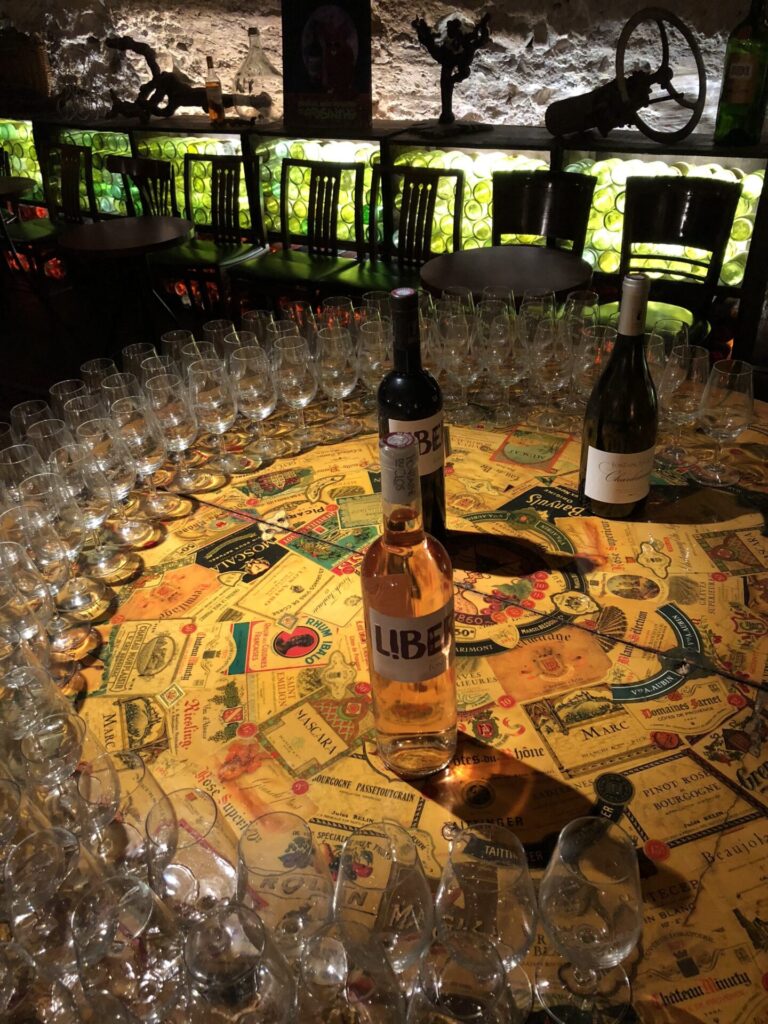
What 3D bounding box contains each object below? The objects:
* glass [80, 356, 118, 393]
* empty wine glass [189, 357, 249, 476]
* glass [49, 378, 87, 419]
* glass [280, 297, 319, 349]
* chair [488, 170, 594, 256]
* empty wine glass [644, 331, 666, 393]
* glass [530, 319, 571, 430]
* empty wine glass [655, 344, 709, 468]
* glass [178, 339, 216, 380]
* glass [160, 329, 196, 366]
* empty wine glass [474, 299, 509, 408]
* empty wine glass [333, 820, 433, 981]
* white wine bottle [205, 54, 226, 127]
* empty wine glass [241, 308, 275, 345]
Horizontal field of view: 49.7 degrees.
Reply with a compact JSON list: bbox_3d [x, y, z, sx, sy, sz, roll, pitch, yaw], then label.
[{"bbox_3d":[-0.401,-0.145,1.223,0.066,0.154,0.066,-5,34,0],"label":"glass"},{"bbox_3d":[-0.240,-0.135,1.181,0.065,0.156,0.065,-4,34,0],"label":"empty wine glass"},{"bbox_3d":[-0.417,-0.101,1.149,0.065,0.156,0.065,-4,34,0],"label":"glass"},{"bbox_3d":[-0.134,-0.261,1.364,0.066,0.155,0.066,-4,33,0],"label":"glass"},{"bbox_3d":[0.531,-0.841,3.290,0.440,0.850,0.500,17,40,28],"label":"chair"},{"bbox_3d":[0.361,-0.171,1.166,0.066,0.155,0.066,-3,34,2],"label":"empty wine glass"},{"bbox_3d":[0.249,-0.204,1.226,0.066,0.155,0.066,-3,34,2],"label":"glass"},{"bbox_3d":[0.404,-0.144,1.119,0.066,0.154,0.066,-5,34,0],"label":"empty wine glass"},{"bbox_3d":[-0.262,-0.171,1.236,0.065,0.156,0.065,-4,34,0],"label":"glass"},{"bbox_3d":[-0.302,-0.197,1.274,0.066,0.155,0.066,-3,34,2],"label":"glass"},{"bbox_3d":[0.170,-0.251,1.308,0.065,0.156,0.065,-4,34,0],"label":"empty wine glass"},{"bbox_3d":[0.001,0.273,0.548,0.066,0.155,0.066,-3,34,2],"label":"empty wine glass"},{"bbox_3d":[-0.854,-2.098,4.121,0.079,0.288,0.079,18,39,30],"label":"white wine bottle"},{"bbox_3d":[-0.191,-0.240,1.330,0.065,0.156,0.065,-4,34,0],"label":"empty wine glass"}]

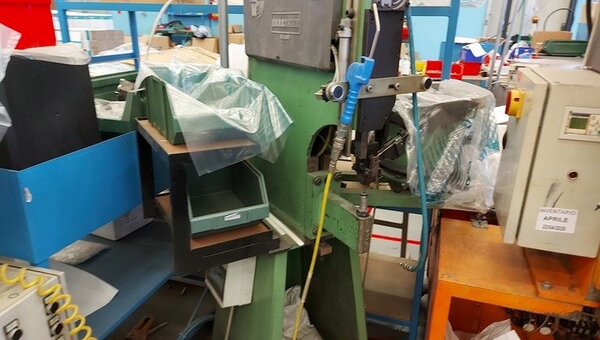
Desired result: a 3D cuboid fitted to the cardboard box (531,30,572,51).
[{"bbox_3d":[3.110,-1.608,5.242,0.440,0.250,0.320,8,20,19],"label":"cardboard box"}]

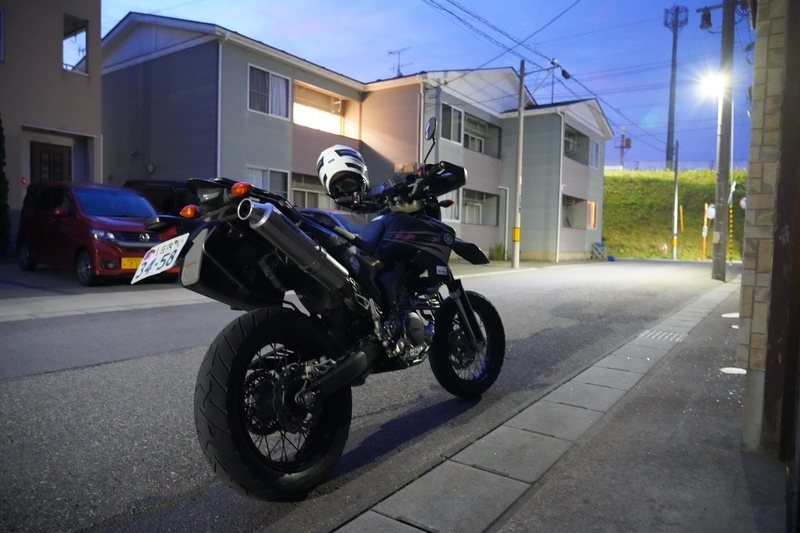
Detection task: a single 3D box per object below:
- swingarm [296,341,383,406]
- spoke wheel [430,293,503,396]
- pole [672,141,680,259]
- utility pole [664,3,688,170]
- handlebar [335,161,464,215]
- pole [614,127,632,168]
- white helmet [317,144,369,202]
[{"bbox_3d":[-0.245,0.393,1.996,0.220,0.130,0.620,-14,5,33],"label":"swingarm"},{"bbox_3d":[0.397,0.422,2.980,0.590,0.590,0.120,-5,-1,-44],"label":"spoke wheel"},{"bbox_3d":[15.038,-3.617,29.000,0.220,6.500,0.220,3,4,35],"label":"pole"},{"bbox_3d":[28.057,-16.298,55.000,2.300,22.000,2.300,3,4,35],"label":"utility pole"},{"bbox_3d":[-0.027,-0.388,2.667,0.240,0.210,0.820,-5,-1,-44],"label":"handlebar"},{"bbox_3d":[20.493,-10.568,49.000,1.000,4.300,1.400,3,4,35],"label":"pole"},{"bbox_3d":[-0.302,-0.500,2.850,0.265,0.270,0.345,-22,-32,13],"label":"white helmet"}]

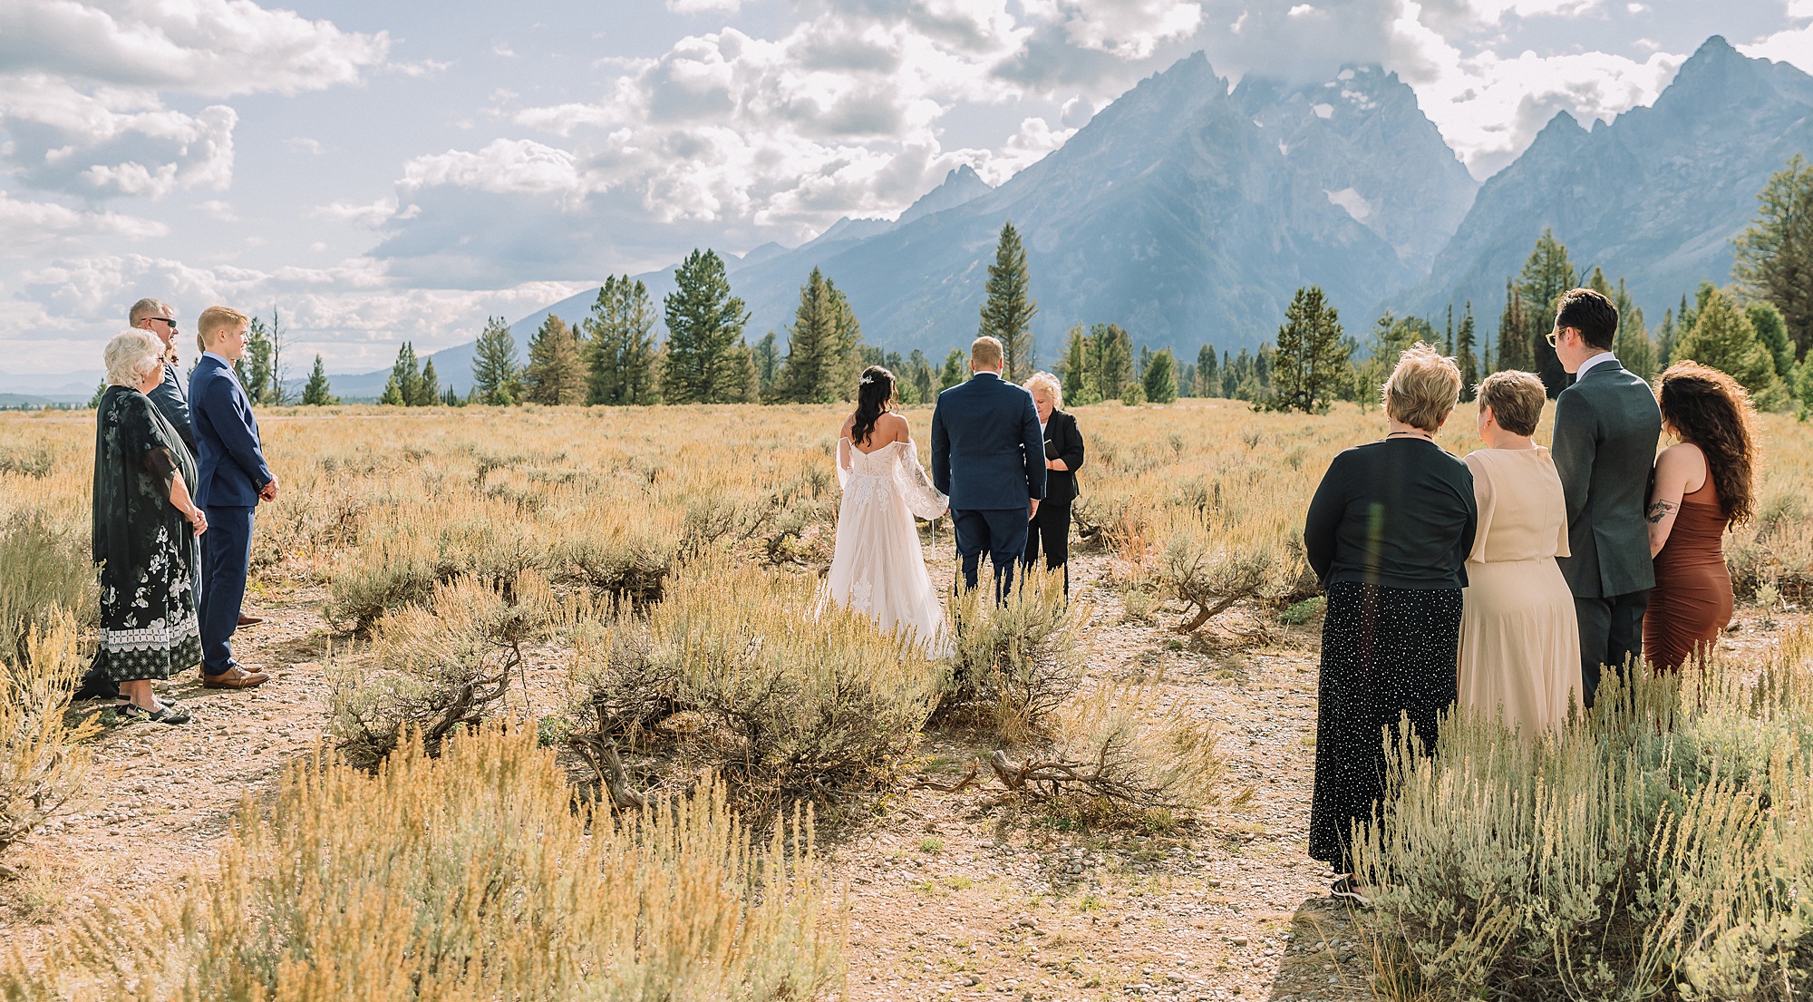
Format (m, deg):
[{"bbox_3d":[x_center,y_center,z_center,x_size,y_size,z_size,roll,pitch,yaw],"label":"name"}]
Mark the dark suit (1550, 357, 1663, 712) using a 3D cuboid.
[{"bbox_3d":[2.265,0.330,5.700,0.520,1.595,0.350,-2,4,-32],"label":"dark suit"}]

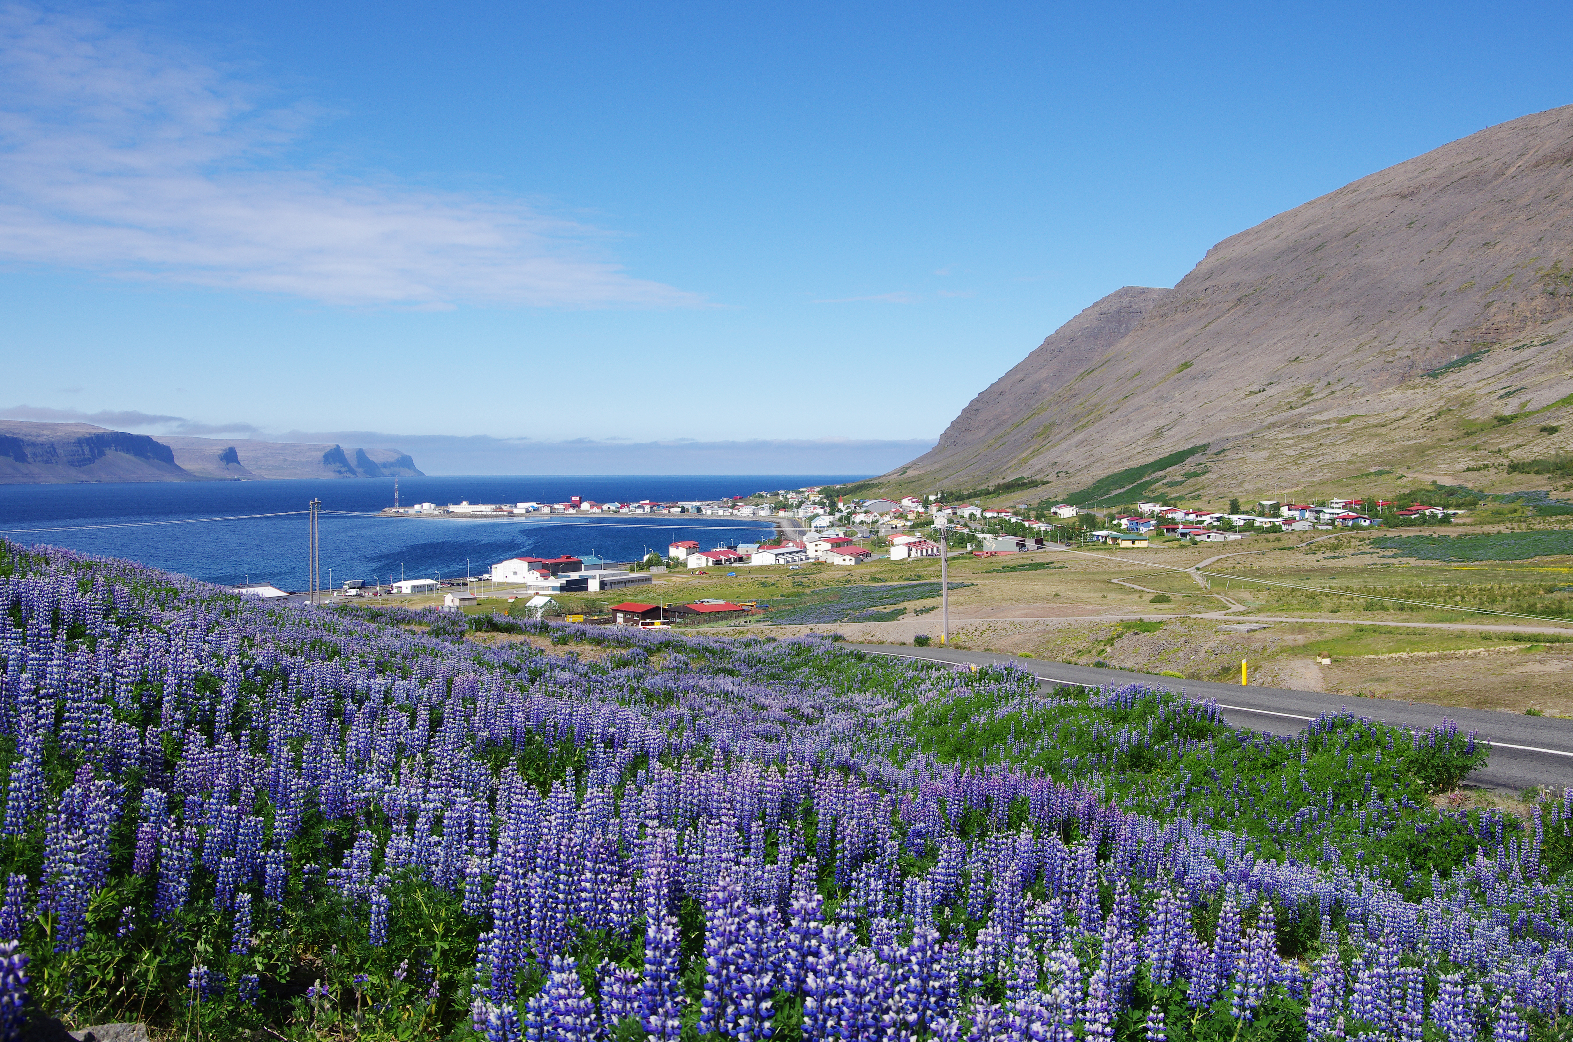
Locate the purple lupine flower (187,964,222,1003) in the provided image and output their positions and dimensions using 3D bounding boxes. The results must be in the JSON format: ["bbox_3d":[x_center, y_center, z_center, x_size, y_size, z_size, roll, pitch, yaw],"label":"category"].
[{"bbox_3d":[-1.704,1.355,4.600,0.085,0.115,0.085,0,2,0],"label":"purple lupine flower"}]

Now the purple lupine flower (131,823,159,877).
[{"bbox_3d":[-2.043,1.047,5.000,0.070,0.170,0.070,7,2,0],"label":"purple lupine flower"}]

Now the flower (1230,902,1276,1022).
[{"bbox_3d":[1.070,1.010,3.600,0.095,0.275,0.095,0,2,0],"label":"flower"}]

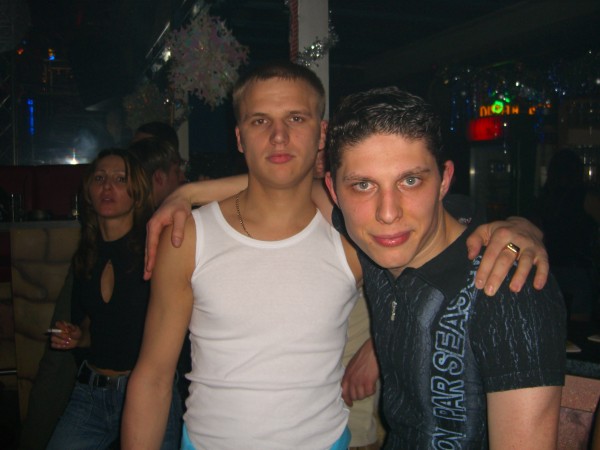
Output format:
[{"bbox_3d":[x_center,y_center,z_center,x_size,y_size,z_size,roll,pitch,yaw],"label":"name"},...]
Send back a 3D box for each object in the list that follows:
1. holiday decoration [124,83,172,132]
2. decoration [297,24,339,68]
[{"bbox_3d":[-0.816,-0.624,3.500,0.260,0.260,0.170,0,5,-6],"label":"holiday decoration"},{"bbox_3d":[0.066,-0.677,2.500,0.160,0.165,0.110,0,5,0],"label":"decoration"}]

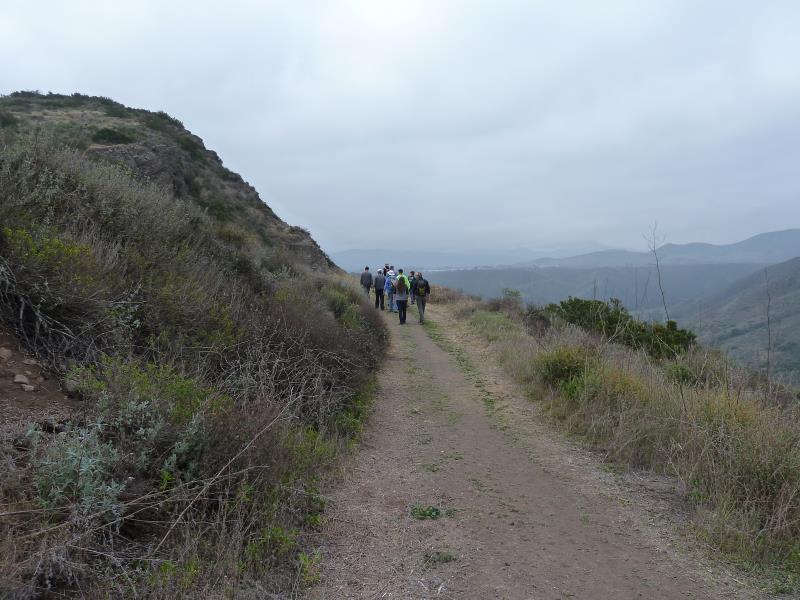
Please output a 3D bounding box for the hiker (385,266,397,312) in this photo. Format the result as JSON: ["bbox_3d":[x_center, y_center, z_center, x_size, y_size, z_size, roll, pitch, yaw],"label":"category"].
[{"bbox_3d":[-0.324,-0.400,22.000,0.520,1.760,0.450,0,3,-2],"label":"hiker"}]

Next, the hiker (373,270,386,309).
[{"bbox_3d":[-0.798,-0.401,23.400,0.480,1.680,0.400,0,3,-2],"label":"hiker"}]

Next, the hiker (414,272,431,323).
[{"bbox_3d":[0.717,-0.048,18.400,0.530,1.680,0.480,0,3,-2],"label":"hiker"}]

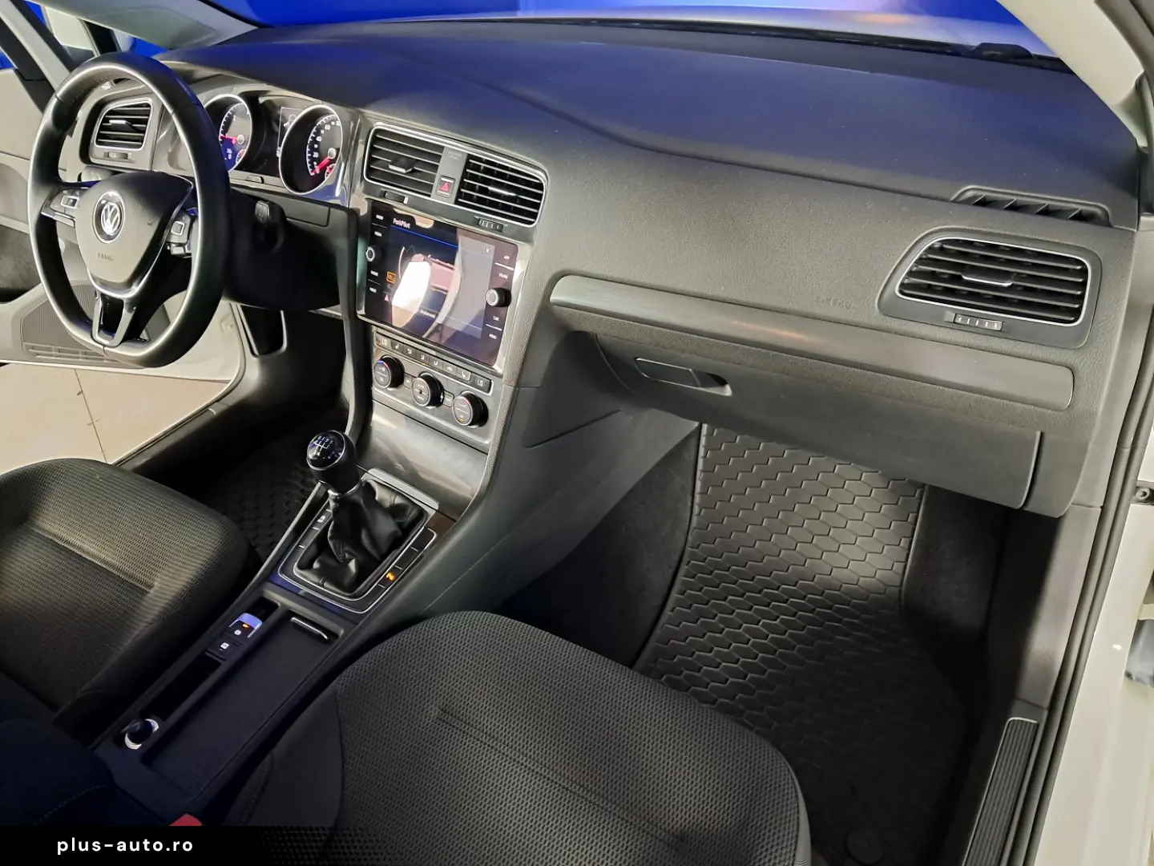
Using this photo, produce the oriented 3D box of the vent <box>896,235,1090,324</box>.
[{"bbox_3d":[0.340,-0.127,0.738,0.143,0.055,0.032,17,20,28],"label":"vent"}]

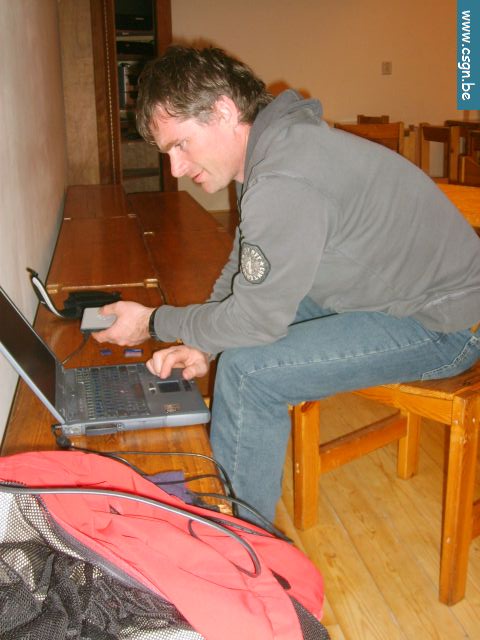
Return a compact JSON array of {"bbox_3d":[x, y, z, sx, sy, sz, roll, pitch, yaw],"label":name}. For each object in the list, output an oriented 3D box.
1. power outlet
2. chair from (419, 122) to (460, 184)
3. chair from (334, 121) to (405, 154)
[{"bbox_3d":[1.186,-2.033,6.409,0.083,0.105,0.012,-3,17,-10],"label":"power outlet"},{"bbox_3d":[1.310,-0.724,4.574,0.430,0.780,0.418,-3,17,-10],"label":"chair"},{"bbox_3d":[0.752,-0.860,5.053,0.418,0.780,0.430,-3,17,-8],"label":"chair"}]

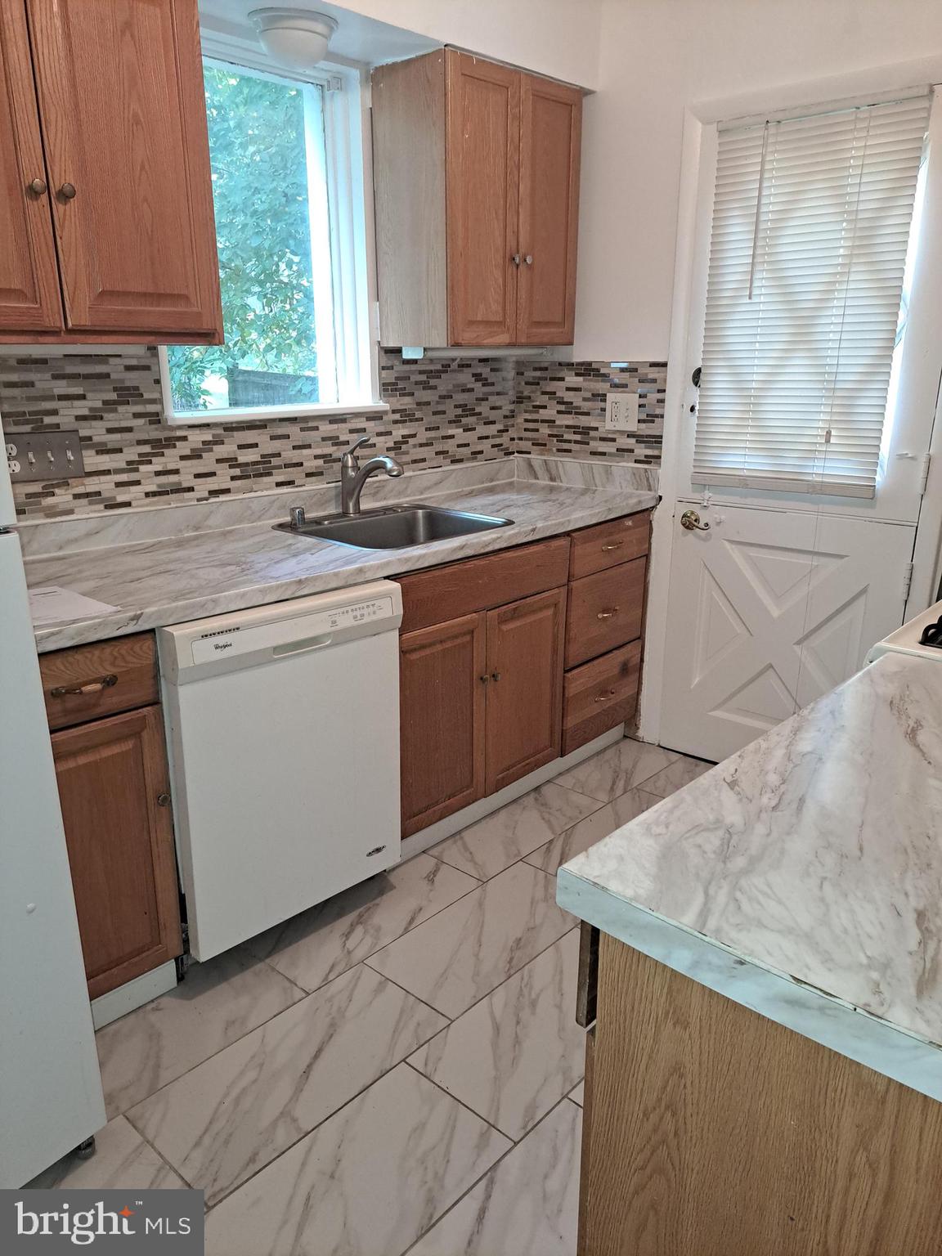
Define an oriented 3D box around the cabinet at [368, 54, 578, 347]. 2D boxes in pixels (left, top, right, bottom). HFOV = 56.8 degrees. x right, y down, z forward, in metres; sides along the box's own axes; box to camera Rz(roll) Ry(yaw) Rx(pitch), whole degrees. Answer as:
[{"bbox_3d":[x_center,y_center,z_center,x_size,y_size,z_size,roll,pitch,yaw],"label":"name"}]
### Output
[{"bbox_3d":[0.032,-1.327,2.839,0.320,0.788,0.647,15,22,40],"label":"cabinet"}]

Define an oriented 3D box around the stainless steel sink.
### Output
[{"bbox_3d":[-0.224,-0.228,2.632,0.530,0.185,0.600,15,22,40],"label":"stainless steel sink"}]

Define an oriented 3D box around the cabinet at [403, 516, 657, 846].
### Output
[{"bbox_3d":[-0.009,0.040,2.900,0.620,0.758,1.245,15,22,40],"label":"cabinet"}]

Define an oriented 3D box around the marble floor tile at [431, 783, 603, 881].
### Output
[{"bbox_3d":[0.153,0.625,2.723,0.247,0.010,0.614,15,22,40],"label":"marble floor tile"}]

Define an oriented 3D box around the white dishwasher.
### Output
[{"bbox_3d":[-0.605,0.292,2.216,0.610,0.825,0.597,15,22,40],"label":"white dishwasher"}]

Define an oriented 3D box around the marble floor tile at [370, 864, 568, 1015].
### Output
[{"bbox_3d":[0.052,0.774,2.224,0.298,0.010,0.607,15,22,40],"label":"marble floor tile"}]

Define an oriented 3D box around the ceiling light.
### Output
[{"bbox_3d":[-0.454,-1.496,2.233,0.230,0.118,0.230,0,17,0],"label":"ceiling light"}]

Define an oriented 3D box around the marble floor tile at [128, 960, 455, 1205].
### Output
[{"bbox_3d":[-0.353,0.902,1.793,0.295,0.010,0.603,15,22,40],"label":"marble floor tile"}]

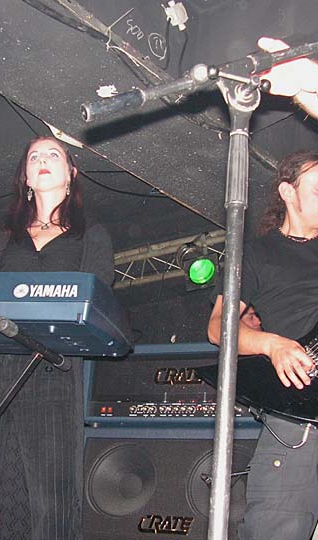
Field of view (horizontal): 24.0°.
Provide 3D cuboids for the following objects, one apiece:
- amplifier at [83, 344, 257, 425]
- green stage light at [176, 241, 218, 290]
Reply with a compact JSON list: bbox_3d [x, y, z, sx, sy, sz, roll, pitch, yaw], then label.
[{"bbox_3d":[0.093,0.489,2.929,0.735,0.325,0.270,-3,-25,13],"label":"amplifier"},{"bbox_3d":[0.238,-0.028,4.700,0.220,0.250,0.270,-8,19,-4],"label":"green stage light"}]

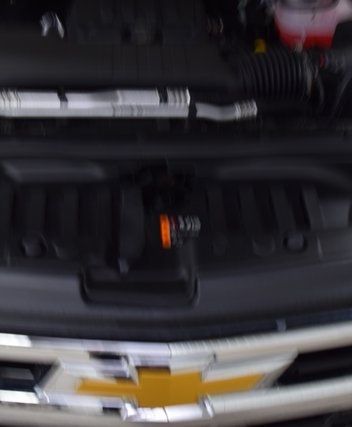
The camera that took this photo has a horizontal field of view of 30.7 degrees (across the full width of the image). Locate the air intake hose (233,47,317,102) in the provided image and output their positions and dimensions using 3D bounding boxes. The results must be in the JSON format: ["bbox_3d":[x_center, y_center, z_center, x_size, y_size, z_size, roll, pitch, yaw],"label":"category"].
[{"bbox_3d":[0.178,-0.252,1.160,0.138,0.088,0.092,0,36,0],"label":"air intake hose"}]

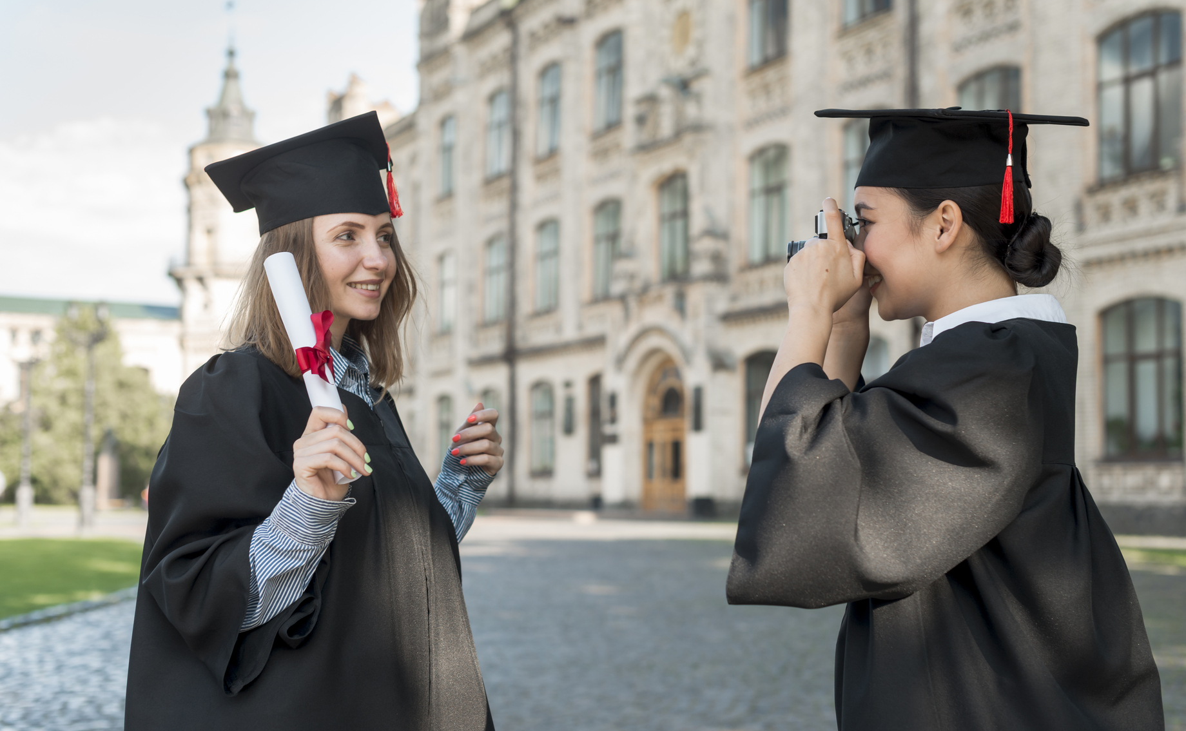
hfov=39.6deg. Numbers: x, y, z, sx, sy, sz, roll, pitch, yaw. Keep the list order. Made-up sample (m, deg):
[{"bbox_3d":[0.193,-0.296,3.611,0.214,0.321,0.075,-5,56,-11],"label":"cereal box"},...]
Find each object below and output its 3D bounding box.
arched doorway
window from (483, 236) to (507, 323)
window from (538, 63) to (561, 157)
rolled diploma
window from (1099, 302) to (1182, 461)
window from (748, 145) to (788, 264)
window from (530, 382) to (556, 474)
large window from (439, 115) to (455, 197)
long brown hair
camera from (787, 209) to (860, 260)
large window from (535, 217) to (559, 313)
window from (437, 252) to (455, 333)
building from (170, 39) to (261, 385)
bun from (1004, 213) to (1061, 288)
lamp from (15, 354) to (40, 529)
[{"bbox_3d":[1.958,1.879,44.796,0.500,4.247,2.479,3,-5,-27],"label":"arched doorway"},{"bbox_3d":[-3.265,-2.944,55.721,0.300,2.886,2.063,3,-5,-27],"label":"window"},{"bbox_3d":[-1.343,-8.197,52.421,0.300,2.913,1.891,3,-5,-27],"label":"window"},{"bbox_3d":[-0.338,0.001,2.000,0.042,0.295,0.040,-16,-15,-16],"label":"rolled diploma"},{"bbox_3d":[9.295,0.220,27.872,0.200,2.720,1.850,2,-5,-26],"label":"window"},{"bbox_3d":[4.114,-3.789,38.600,0.200,2.720,1.700,2,-5,-26],"label":"window"},{"bbox_3d":[-1.531,1.974,51.755,0.300,2.877,1.962,3,-5,-27],"label":"window"},{"bbox_3d":[-5.040,-7.311,57.261,0.200,2.720,1.700,2,-5,-26],"label":"large window"},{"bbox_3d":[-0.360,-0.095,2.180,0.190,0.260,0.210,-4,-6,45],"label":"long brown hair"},{"bbox_3d":[0.268,-0.138,1.920,0.082,0.088,0.135,-1,-5,20],"label":"camera"},{"bbox_3d":[-1.365,-3.023,49.535,0.200,2.720,1.700,2,-5,-26],"label":"large window"},{"bbox_3d":[-5.037,-2.559,56.868,0.200,2.720,1.700,2,-5,-26],"label":"window"},{"bbox_3d":[-25.387,-6.242,115.000,7.200,32.000,7.200,-1,-5,19],"label":"building"},{"bbox_3d":[0.515,-0.134,1.930,0.064,0.084,0.078,2,-5,-17],"label":"bun"},{"bbox_3d":[-14.421,1.878,42.000,0.660,4.488,0.620,1,-5,0],"label":"lamp"}]

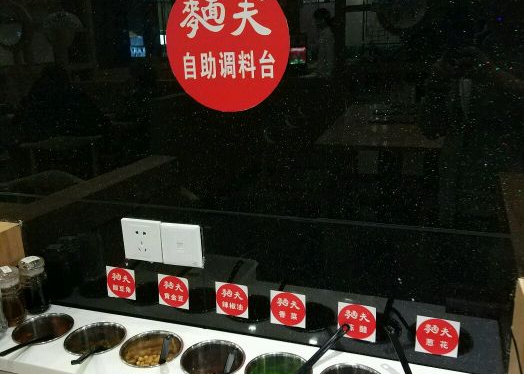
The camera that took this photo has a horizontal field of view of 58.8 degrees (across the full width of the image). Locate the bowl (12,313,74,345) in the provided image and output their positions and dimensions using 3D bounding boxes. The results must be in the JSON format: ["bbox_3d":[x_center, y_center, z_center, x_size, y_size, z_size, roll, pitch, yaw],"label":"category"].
[{"bbox_3d":[-0.445,0.332,0.962,0.116,0.088,0.116,-1,15,0],"label":"bowl"}]

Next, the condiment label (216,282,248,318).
[{"bbox_3d":[-0.059,0.225,0.917,0.069,0.069,0.004,4,15,17],"label":"condiment label"}]

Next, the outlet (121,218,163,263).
[{"bbox_3d":[-0.239,0.109,0.941,0.086,0.086,0.010,4,15,17],"label":"outlet"}]

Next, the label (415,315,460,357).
[{"bbox_3d":[0.296,0.255,0.783,0.068,0.068,0.007,4,15,18],"label":"label"}]

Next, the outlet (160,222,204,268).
[{"bbox_3d":[-0.156,0.115,0.916,0.086,0.086,0.010,4,15,17],"label":"outlet"}]

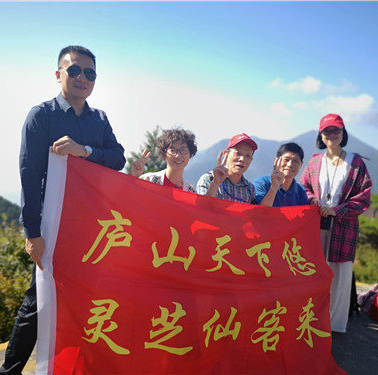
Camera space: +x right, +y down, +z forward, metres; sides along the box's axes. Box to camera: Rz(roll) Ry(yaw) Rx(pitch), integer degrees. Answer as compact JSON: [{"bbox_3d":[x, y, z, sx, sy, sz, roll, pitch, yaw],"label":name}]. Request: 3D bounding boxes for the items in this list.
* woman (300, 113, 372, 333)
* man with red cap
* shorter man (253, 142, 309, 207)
[{"bbox_3d":[1.090,0.268,2.910,0.530,1.630,0.350,0,-1,22],"label":"woman"},{"bbox_3d":[0.250,0.370,2.540,0.500,1.400,0.500,0,-1,-5],"label":"man with red cap"},{"bbox_3d":[0.635,0.385,2.680,0.500,1.380,0.500,0,-1,5],"label":"shorter man"}]

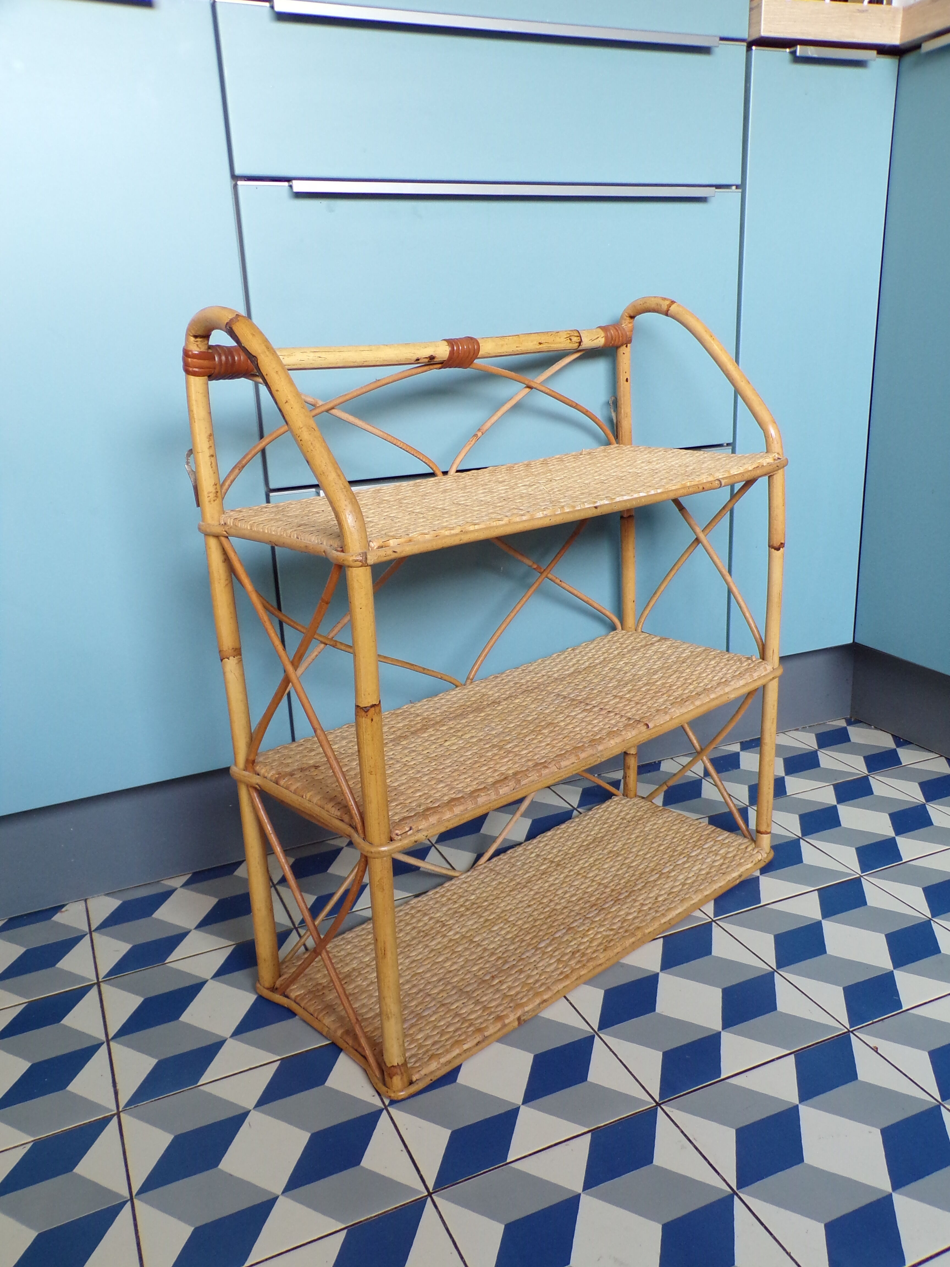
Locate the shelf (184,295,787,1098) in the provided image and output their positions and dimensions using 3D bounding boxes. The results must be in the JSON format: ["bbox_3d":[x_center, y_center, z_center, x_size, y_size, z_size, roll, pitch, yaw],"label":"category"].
[{"bbox_3d":[0.055,0.003,1.004,0.562,0.637,0.228,-17,22,-39],"label":"shelf"}]

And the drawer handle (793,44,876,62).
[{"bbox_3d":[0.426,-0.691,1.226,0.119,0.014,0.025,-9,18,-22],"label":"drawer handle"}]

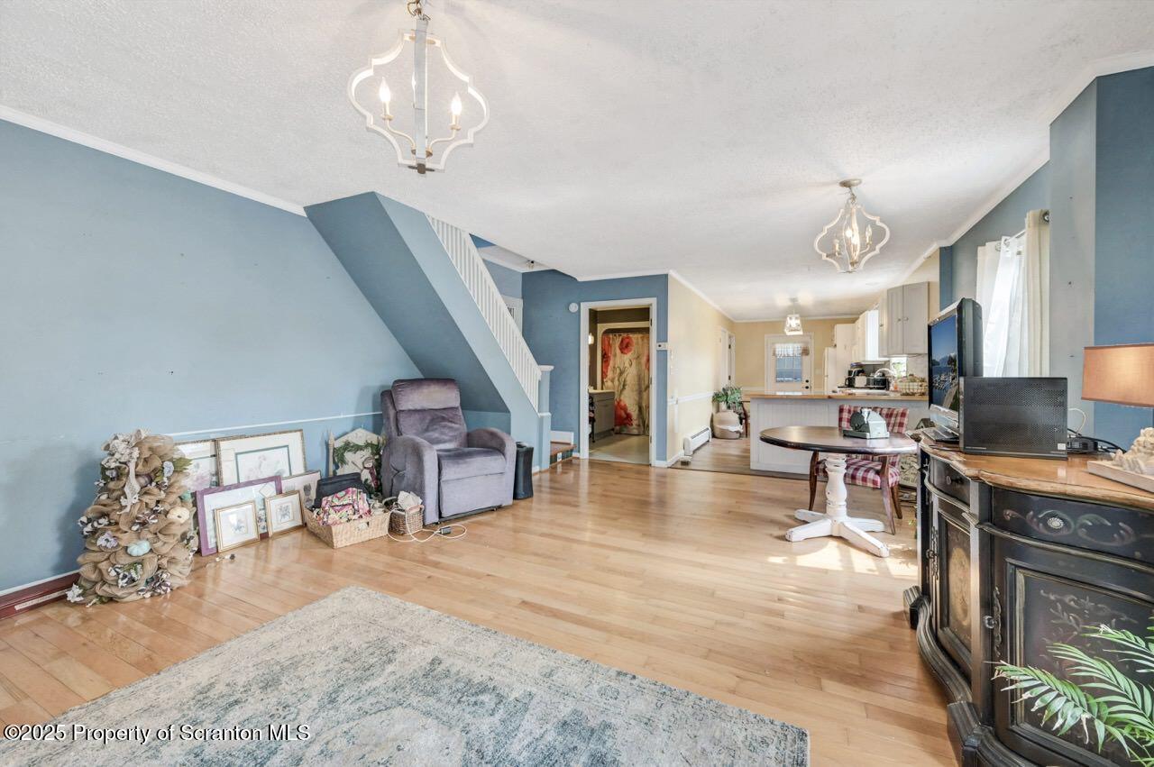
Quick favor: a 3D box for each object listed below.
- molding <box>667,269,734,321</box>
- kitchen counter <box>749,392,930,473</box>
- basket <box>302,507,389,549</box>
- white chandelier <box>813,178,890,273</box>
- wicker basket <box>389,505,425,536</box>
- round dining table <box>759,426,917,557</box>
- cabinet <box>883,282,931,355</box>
[{"bbox_3d":[2.452,-1.419,8.051,0.055,0.060,5.750,0,1,27],"label":"molding"},{"bbox_3d":[3.042,0.594,5.349,1.790,0.924,0.660,0,1,27],"label":"kitchen counter"},{"bbox_3d":[-1.699,1.018,3.310,0.560,0.160,0.370,1,1,43],"label":"basket"},{"bbox_3d":[1.888,-1.076,3.096,0.440,0.610,0.440,0,1,27],"label":"white chandelier"},{"bbox_3d":[-1.283,1.014,3.364,0.200,0.165,0.170,0,1,41],"label":"wicker basket"},{"bbox_3d":[1.841,0.728,3.174,0.990,0.720,0.990,0,1,27],"label":"round dining table"},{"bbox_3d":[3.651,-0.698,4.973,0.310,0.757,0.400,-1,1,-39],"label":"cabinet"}]

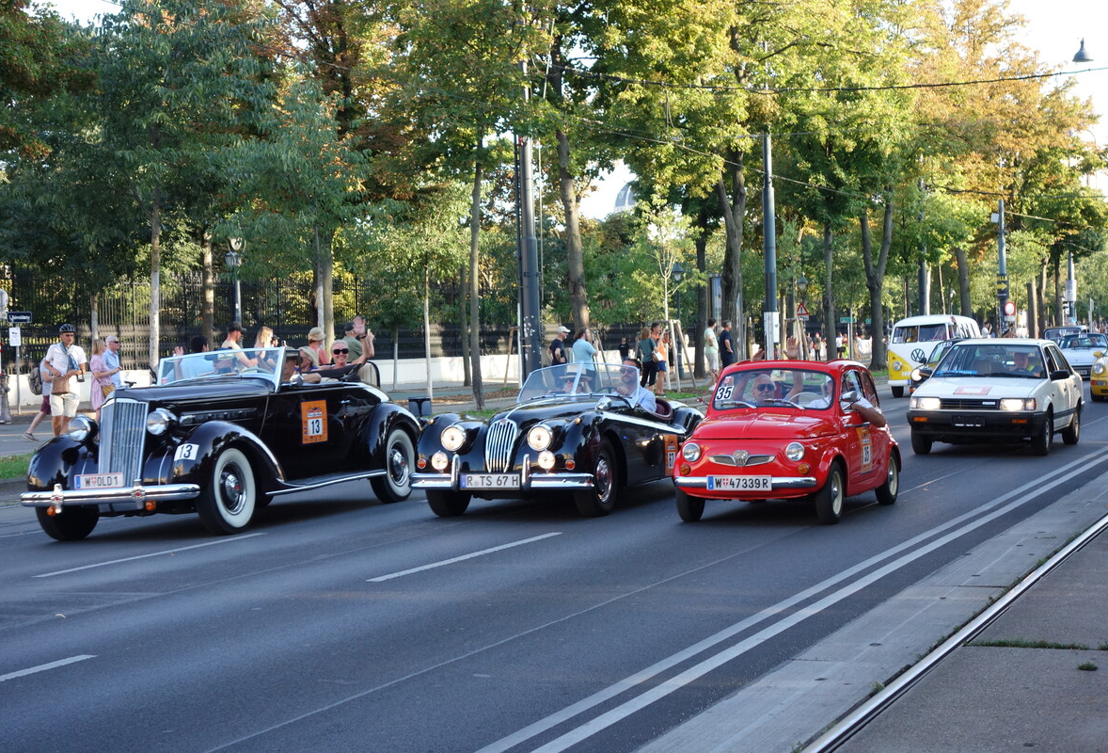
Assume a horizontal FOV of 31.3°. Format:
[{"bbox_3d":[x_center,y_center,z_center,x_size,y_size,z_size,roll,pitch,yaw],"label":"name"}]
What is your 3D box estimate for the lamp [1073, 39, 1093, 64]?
[{"bbox_3d":[14.466,-8.898,54.000,0.570,0.700,0.570,-1,1,0],"label":"lamp"}]

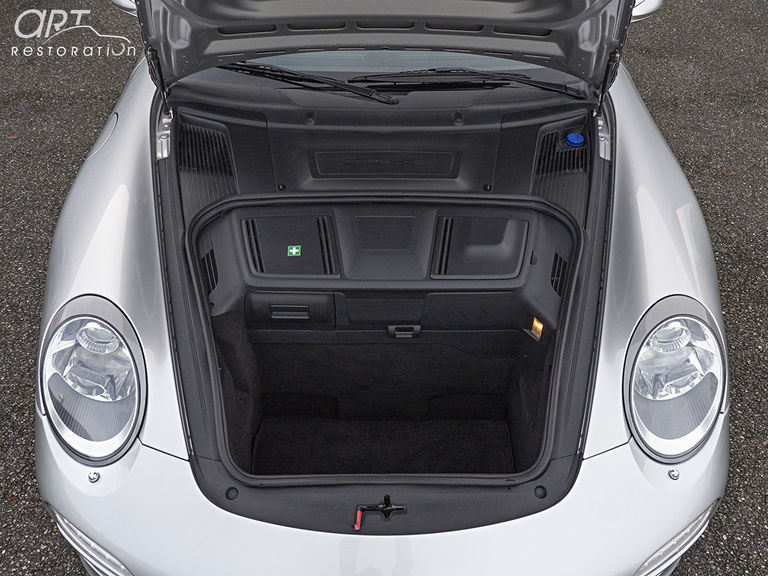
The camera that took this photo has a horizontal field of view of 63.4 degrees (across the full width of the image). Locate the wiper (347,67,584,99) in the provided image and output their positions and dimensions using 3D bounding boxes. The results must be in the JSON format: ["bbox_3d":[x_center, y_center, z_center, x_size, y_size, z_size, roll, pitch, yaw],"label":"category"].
[{"bbox_3d":[0.245,-0.599,1.820,0.700,0.065,0.080,0,44,0],"label":"wiper"}]

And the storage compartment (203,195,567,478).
[{"bbox_3d":[0.000,0.170,1.510,0.830,0.560,0.560,0,44,0],"label":"storage compartment"}]

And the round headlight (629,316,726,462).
[{"bbox_3d":[0.648,0.216,1.375,0.220,0.290,0.140,-9,13,-9],"label":"round headlight"}]

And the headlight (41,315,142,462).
[{"bbox_3d":[-0.647,0.218,1.375,0.220,0.290,0.140,9,13,9],"label":"headlight"}]

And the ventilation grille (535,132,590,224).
[{"bbox_3d":[0.455,-0.287,1.600,0.135,0.040,0.290,0,62,0],"label":"ventilation grille"}]

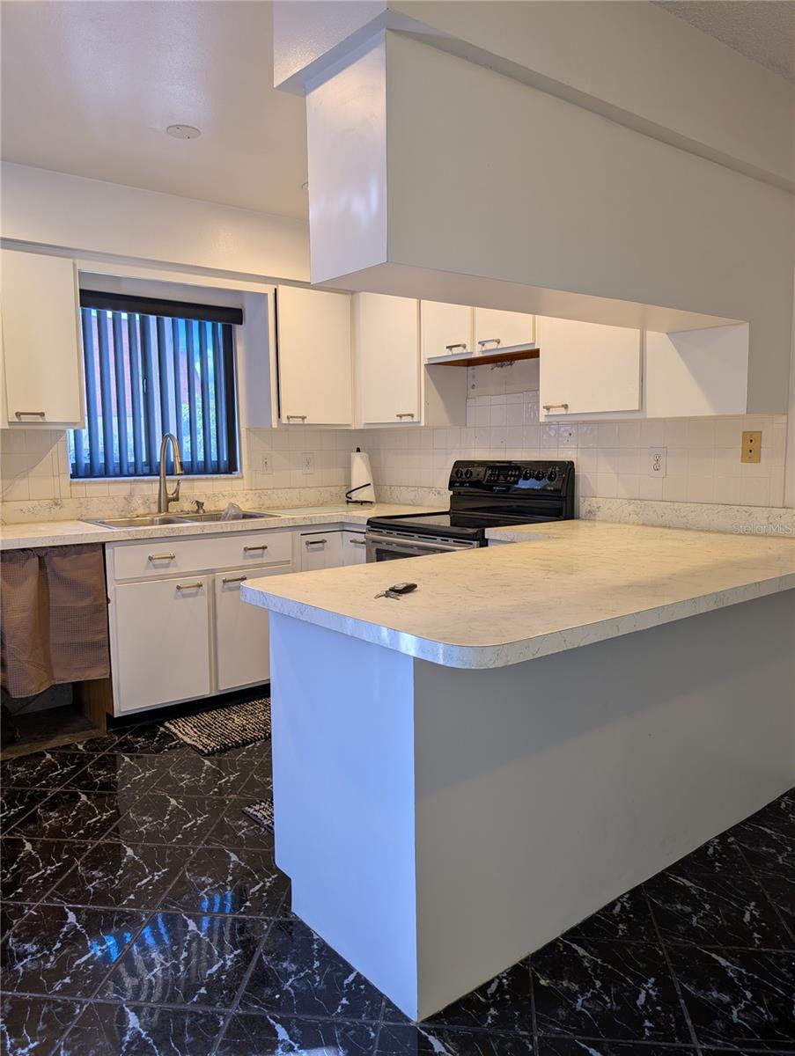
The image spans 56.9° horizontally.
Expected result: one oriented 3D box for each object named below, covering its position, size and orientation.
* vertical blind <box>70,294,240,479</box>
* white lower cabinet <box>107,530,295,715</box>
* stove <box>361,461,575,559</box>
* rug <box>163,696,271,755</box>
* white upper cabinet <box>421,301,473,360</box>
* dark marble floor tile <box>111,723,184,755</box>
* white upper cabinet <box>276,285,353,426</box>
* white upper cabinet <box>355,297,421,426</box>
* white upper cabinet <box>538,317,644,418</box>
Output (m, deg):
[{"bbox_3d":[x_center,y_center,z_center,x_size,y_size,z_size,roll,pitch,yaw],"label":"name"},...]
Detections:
[{"bbox_3d":[-1.274,-0.736,3.909,0.940,0.920,0.100,-5,8,-38],"label":"vertical blind"},{"bbox_3d":[-1.044,0.390,3.636,0.905,0.800,0.610,-6,8,-37],"label":"white lower cabinet"},{"bbox_3d":[0.321,0.279,3.395,0.660,1.155,0.760,-6,8,-37],"label":"stove"},{"bbox_3d":[-0.635,0.882,3.410,0.755,0.018,0.470,-5,8,-38],"label":"rug"},{"bbox_3d":[0.364,-1.067,3.696,0.320,0.460,0.383,-5,8,-38],"label":"white upper cabinet"},{"bbox_3d":[-1.017,0.914,3.154,0.331,0.010,0.321,0,7,7],"label":"dark marble floor tile"},{"bbox_3d":[-0.541,-0.923,4.069,0.480,0.735,0.320,-6,8,-37],"label":"white upper cabinet"},{"bbox_3d":[0.048,-0.947,4.111,0.320,0.780,0.635,-5,8,-38],"label":"white upper cabinet"},{"bbox_3d":[0.858,-0.803,2.888,0.320,0.735,0.505,-6,8,-37],"label":"white upper cabinet"}]

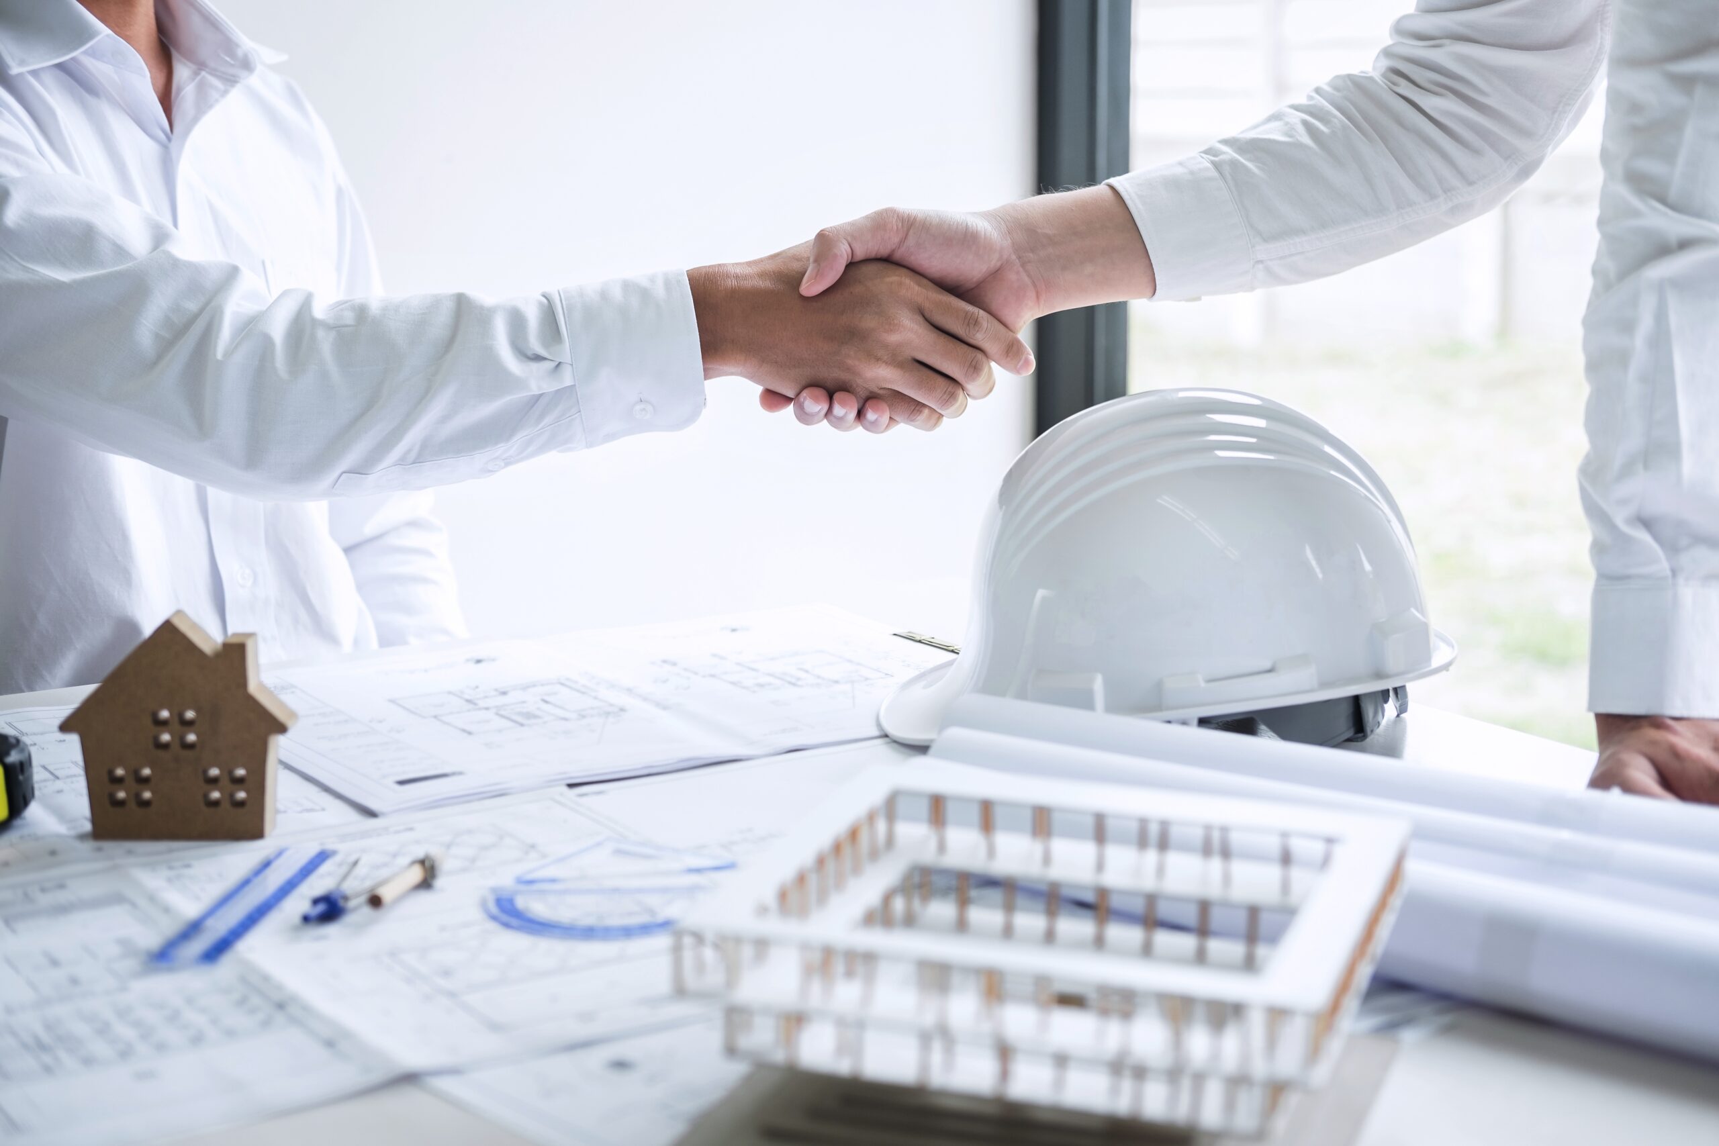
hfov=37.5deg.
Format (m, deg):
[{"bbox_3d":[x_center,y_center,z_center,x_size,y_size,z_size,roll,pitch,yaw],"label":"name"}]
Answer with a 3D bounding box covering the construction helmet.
[{"bbox_3d":[0.151,-0.007,1.263,0.290,0.160,0.216,-5,13,-6],"label":"construction helmet"}]

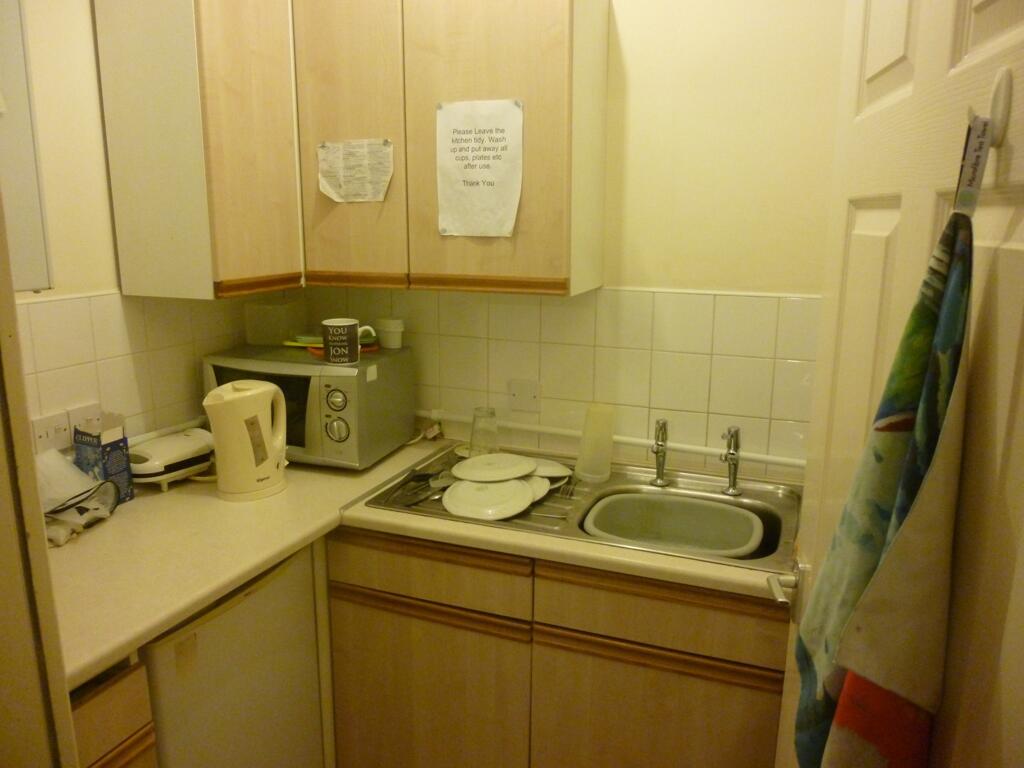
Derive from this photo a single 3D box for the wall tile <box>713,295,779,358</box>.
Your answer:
[{"bbox_3d":[0.572,-0.140,1.805,0.148,0.145,0.010,5,13,20],"label":"wall tile"}]

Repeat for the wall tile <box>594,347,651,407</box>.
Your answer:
[{"bbox_3d":[0.289,-0.020,1.936,0.148,0.148,0.010,5,13,20],"label":"wall tile"}]

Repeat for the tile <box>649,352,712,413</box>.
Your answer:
[{"bbox_3d":[0.429,-0.008,1.886,0.148,0.148,0.010,5,13,20],"label":"tile"}]

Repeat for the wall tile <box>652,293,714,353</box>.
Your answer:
[{"bbox_3d":[0.433,-0.154,1.864,0.149,0.149,0.010,5,12,20],"label":"wall tile"}]

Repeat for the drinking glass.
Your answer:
[{"bbox_3d":[-0.080,0.129,2.024,0.079,0.138,0.079,1,12,0],"label":"drinking glass"}]

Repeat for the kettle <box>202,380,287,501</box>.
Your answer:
[{"bbox_3d":[-0.617,0.127,1.729,0.150,0.250,0.215,11,16,39],"label":"kettle"}]

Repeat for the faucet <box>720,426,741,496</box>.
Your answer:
[{"bbox_3d":[0.519,0.189,1.733,0.055,0.161,0.125,5,12,20],"label":"faucet"}]

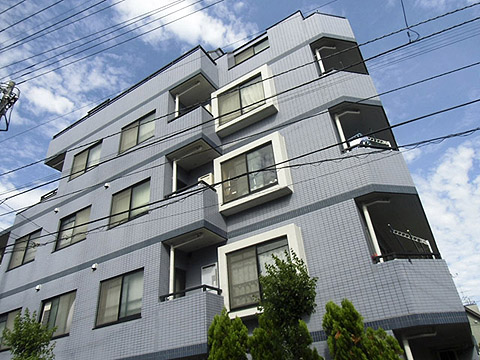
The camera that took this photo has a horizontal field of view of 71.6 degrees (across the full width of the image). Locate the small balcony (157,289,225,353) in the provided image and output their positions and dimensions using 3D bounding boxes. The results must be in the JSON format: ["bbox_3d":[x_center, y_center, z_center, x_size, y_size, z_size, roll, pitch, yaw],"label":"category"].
[{"bbox_3d":[-0.950,3.225,7.333,1.304,1.222,1.013,-22,-35,24],"label":"small balcony"}]

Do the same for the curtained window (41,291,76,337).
[{"bbox_3d":[-5.120,3.814,9.303,1.600,1.176,0.140,-22,-35,24],"label":"curtained window"}]

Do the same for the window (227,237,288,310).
[{"bbox_3d":[0.416,2.041,7.301,1.595,1.304,0.151,-22,-35,24],"label":"window"}]

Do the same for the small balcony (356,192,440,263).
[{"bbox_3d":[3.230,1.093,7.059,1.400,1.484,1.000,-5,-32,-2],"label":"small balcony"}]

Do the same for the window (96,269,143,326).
[{"bbox_3d":[-2.958,2.947,8.280,1.601,1.176,0.140,-22,-35,24],"label":"window"}]

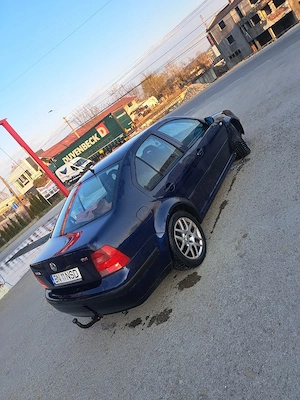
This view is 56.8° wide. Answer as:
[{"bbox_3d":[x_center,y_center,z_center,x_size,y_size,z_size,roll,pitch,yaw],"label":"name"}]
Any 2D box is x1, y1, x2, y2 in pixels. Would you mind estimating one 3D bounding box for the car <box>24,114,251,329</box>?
[{"bbox_3d":[0.093,-0.309,4.238,1.760,1.450,4.360,-23,20,40],"label":"car"}]

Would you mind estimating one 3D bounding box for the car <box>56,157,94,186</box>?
[{"bbox_3d":[-9.316,-3.992,34.757,5.200,2.360,2.030,-24,19,38],"label":"car"}]

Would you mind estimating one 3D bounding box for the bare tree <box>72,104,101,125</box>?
[{"bbox_3d":[-13.400,-17.273,66.611,6.000,11.000,6.000,-36,15,-1],"label":"bare tree"}]

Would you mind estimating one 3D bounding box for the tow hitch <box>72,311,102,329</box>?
[{"bbox_3d":[-0.629,1.174,2.746,0.080,0.230,0.260,-23,20,40],"label":"tow hitch"}]

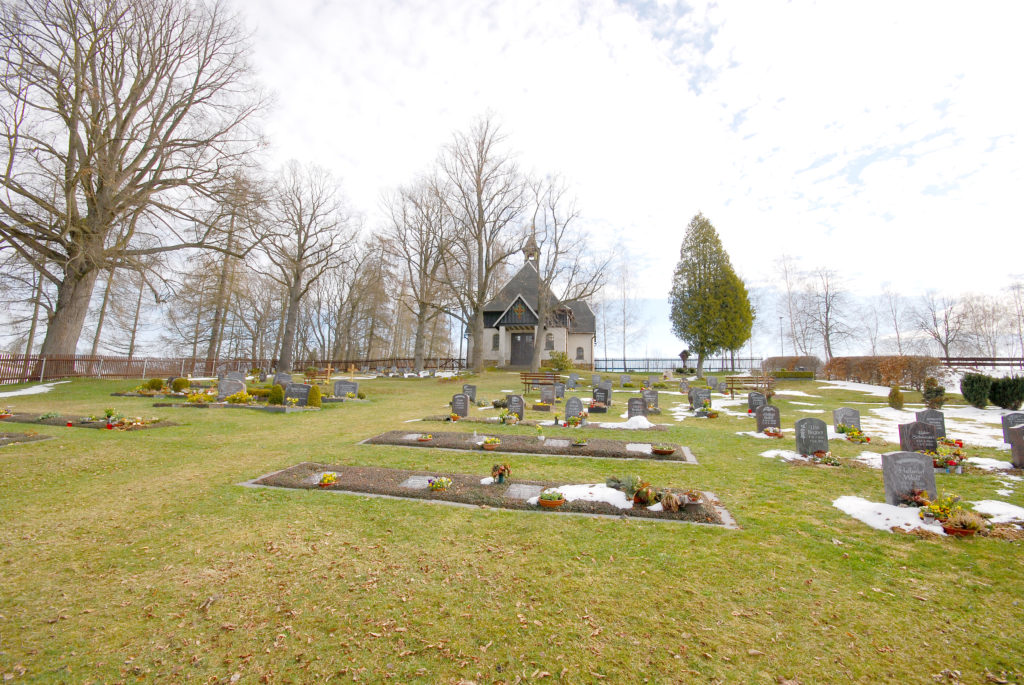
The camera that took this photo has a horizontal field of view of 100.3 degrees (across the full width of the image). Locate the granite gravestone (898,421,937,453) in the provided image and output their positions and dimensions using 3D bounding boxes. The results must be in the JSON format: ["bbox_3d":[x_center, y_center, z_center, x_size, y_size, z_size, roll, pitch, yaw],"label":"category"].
[{"bbox_3d":[7.232,1.729,7.622,0.430,0.610,0.160,0,-8,11],"label":"granite gravestone"}]

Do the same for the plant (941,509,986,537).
[{"bbox_3d":[4.674,1.842,4.432,0.360,0.230,0.350,0,-6,12],"label":"plant"}]

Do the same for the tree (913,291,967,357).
[{"bbox_3d":[40.447,-1.180,40.420,3.700,7.000,3.700,-1,-7,13],"label":"tree"}]

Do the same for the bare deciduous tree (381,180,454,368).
[{"bbox_3d":[-7.932,-5.659,37.972,6.200,16.200,6.000,-1,-7,13],"label":"bare deciduous tree"}]

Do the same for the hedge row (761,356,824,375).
[{"bbox_3d":[21.905,2.051,33.600,4.000,1.750,1.400,0,-8,11],"label":"hedge row"}]

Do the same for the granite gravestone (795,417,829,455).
[{"bbox_3d":[5.094,1.594,7.237,0.460,0.620,0.130,-1,-7,13],"label":"granite gravestone"}]

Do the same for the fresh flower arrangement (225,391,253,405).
[{"bbox_3d":[-10.370,2.080,16.225,0.980,0.470,0.600,-1,-7,20],"label":"fresh flower arrangement"}]

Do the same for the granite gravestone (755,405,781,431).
[{"bbox_3d":[6.744,2.015,11.244,0.520,0.730,0.120,0,-6,12],"label":"granite gravestone"}]

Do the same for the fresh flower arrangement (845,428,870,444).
[{"bbox_3d":[6.644,1.786,8.215,0.400,0.250,0.290,-1,-7,13],"label":"fresh flower arrangement"}]

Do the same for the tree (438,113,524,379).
[{"bbox_3d":[-2.270,-8.011,33.300,7.400,21.000,7.200,0,-8,11],"label":"tree"}]

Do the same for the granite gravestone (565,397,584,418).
[{"bbox_3d":[1.554,1.653,10.637,0.430,0.620,0.130,-1,-7,13],"label":"granite gravestone"}]

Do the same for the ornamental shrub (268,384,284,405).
[{"bbox_3d":[-7.093,1.579,12.875,0.430,0.640,0.430,0,-8,11],"label":"ornamental shrub"}]

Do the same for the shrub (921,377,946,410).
[{"bbox_3d":[12.469,1.465,12.660,0.560,1.000,0.560,-1,-7,13],"label":"shrub"}]

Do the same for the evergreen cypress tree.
[{"bbox_3d":[15.713,-3.971,34.000,6.200,13.600,6.100,0,-8,11],"label":"evergreen cypress tree"}]

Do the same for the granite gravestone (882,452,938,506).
[{"bbox_3d":[4.913,1.685,5.267,0.490,0.640,0.120,0,-6,11],"label":"granite gravestone"}]

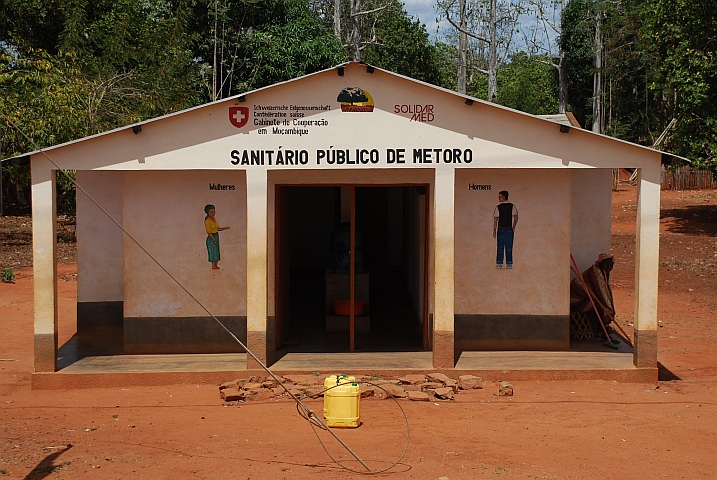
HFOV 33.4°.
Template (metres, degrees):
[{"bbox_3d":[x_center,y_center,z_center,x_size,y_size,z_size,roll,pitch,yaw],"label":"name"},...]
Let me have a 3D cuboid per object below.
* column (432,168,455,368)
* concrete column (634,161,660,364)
[{"bbox_3d":[0.934,0.309,13.080,0.199,2.176,0.190,0,4,-1],"label":"column"},{"bbox_3d":[3.166,0.308,13.150,0.193,2.191,0.190,0,4,-1],"label":"concrete column"}]

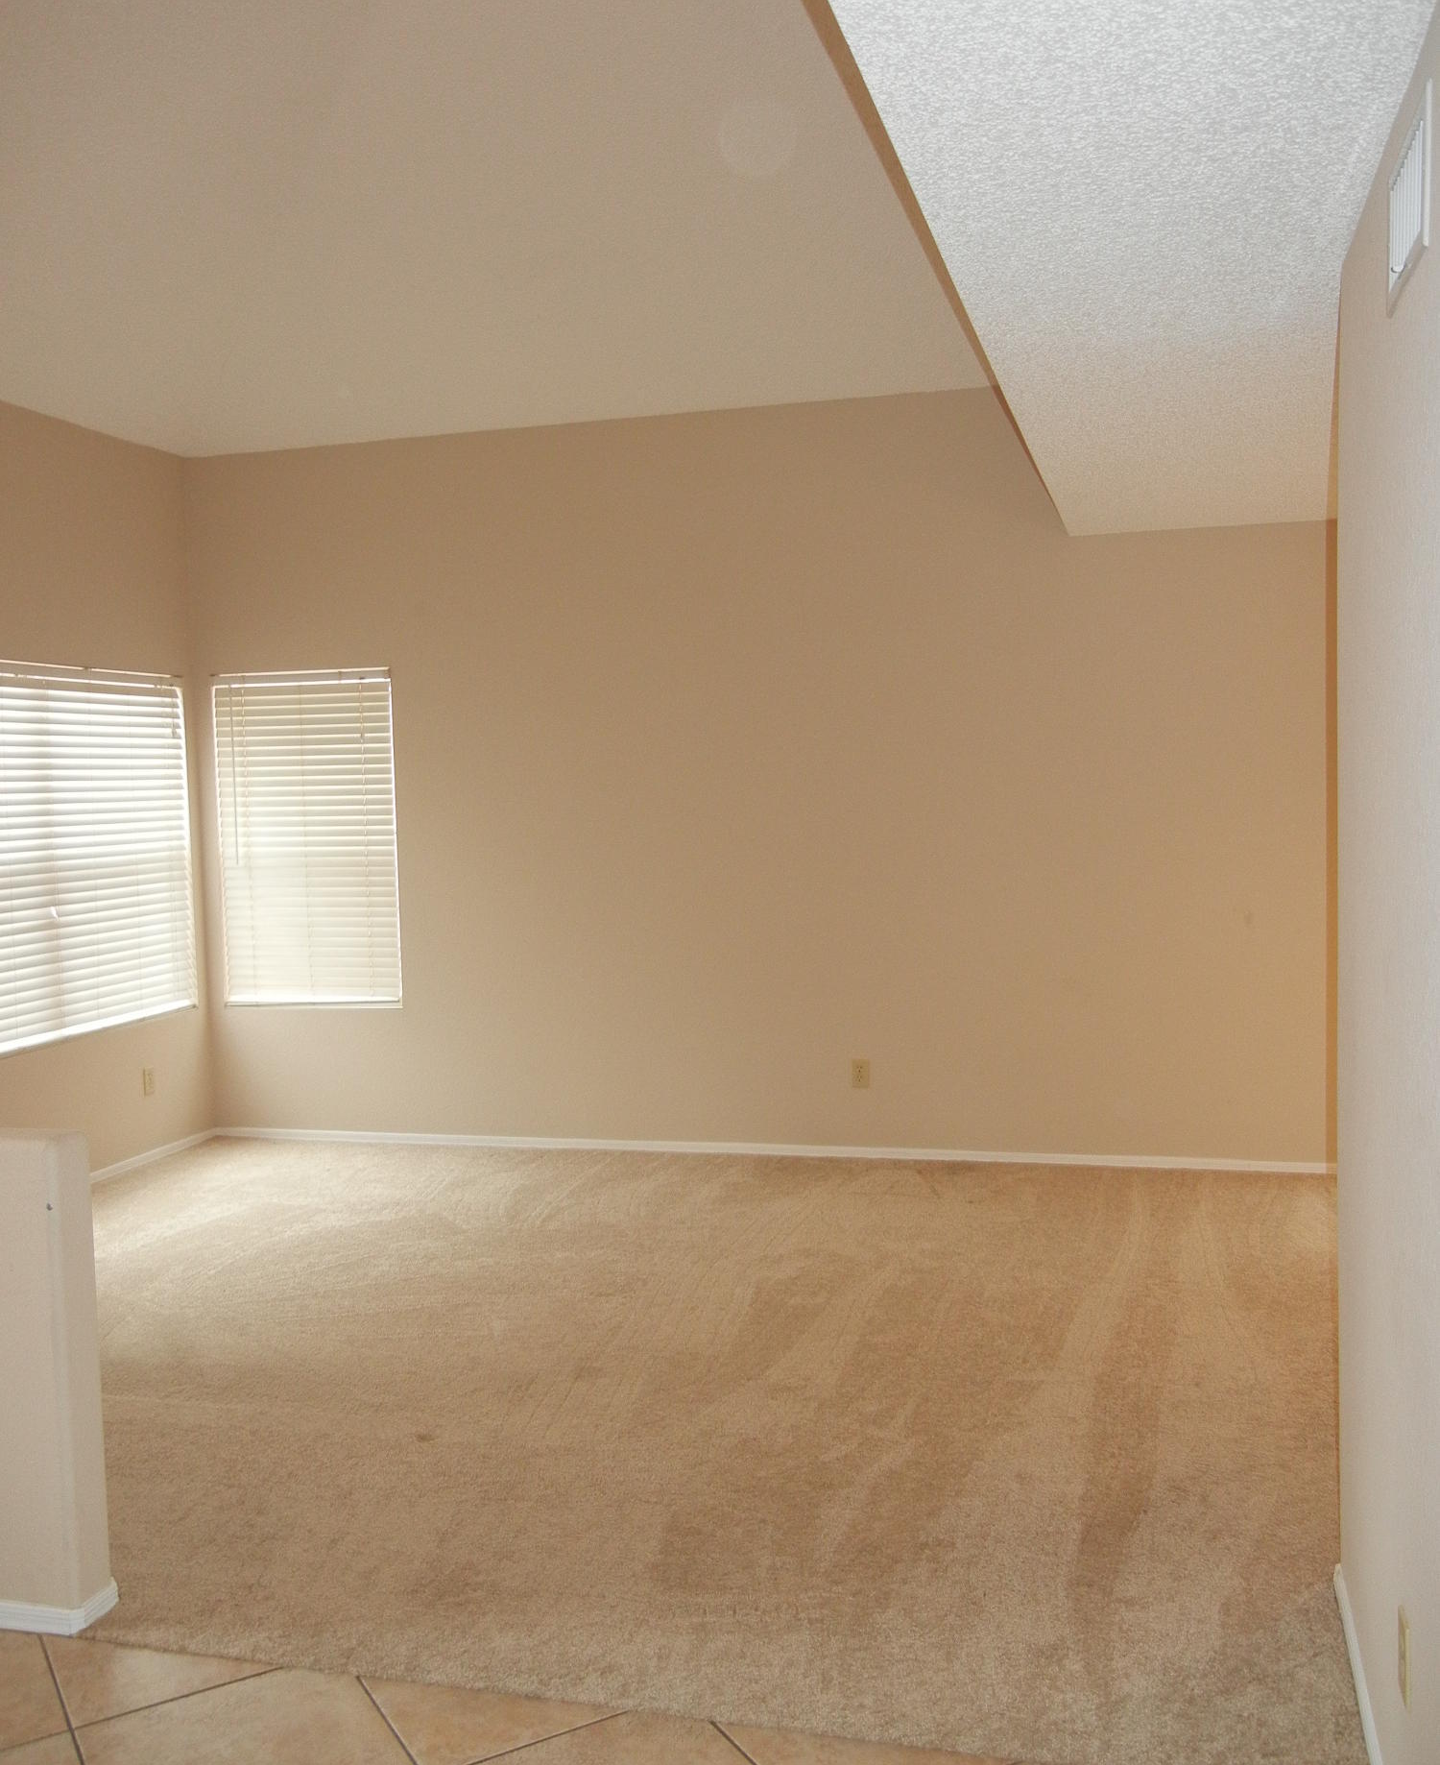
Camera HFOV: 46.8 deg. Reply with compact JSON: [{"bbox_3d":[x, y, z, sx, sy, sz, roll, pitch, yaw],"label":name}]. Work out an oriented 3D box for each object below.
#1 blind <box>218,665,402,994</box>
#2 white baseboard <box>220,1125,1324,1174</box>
[{"bbox_3d":[-1.797,-0.190,7.273,0.854,1.446,0.060,-1,4,15],"label":"blind"},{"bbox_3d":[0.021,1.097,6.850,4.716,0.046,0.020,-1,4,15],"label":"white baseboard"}]

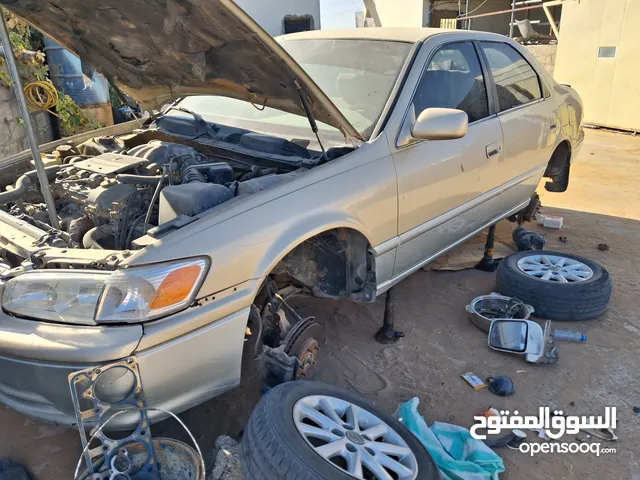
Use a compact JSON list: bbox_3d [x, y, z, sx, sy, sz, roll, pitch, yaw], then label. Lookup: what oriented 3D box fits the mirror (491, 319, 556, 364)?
[{"bbox_3d":[1.046,0.521,2.577,0.330,0.205,0.160,7,5,18],"label":"mirror"}]

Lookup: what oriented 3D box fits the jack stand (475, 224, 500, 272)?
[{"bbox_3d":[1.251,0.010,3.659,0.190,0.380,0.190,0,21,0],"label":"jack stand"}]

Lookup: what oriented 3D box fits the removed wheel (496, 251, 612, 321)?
[{"bbox_3d":[1.497,0.276,3.220,0.664,0.210,0.664,0,21,0],"label":"removed wheel"}]

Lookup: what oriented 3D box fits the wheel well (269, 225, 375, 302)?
[{"bbox_3d":[-0.050,0.105,2.150,0.300,0.400,0.700,18,28,39],"label":"wheel well"}]

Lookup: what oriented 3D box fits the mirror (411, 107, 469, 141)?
[{"bbox_3d":[0.539,-0.526,2.250,0.240,0.138,0.120,12,24,28],"label":"mirror"}]

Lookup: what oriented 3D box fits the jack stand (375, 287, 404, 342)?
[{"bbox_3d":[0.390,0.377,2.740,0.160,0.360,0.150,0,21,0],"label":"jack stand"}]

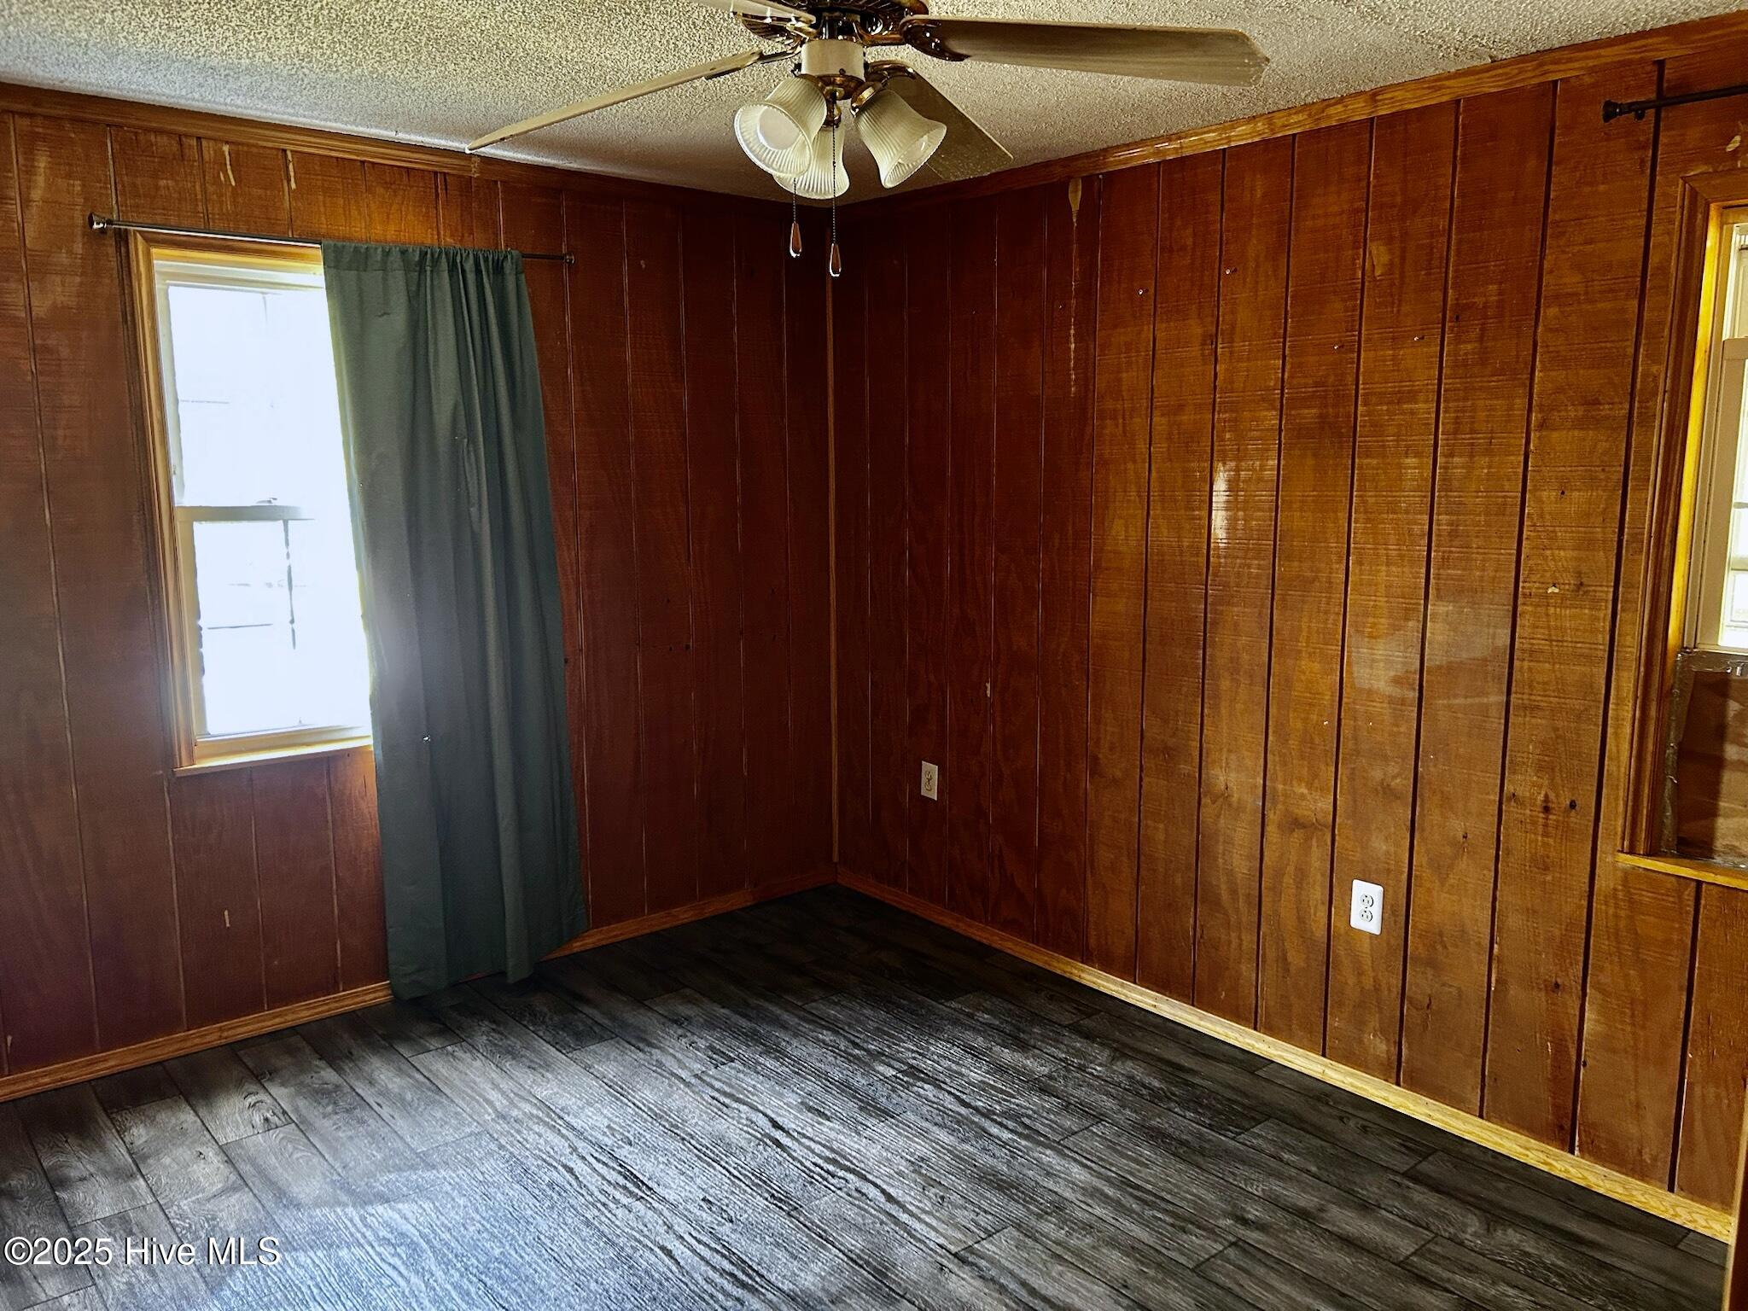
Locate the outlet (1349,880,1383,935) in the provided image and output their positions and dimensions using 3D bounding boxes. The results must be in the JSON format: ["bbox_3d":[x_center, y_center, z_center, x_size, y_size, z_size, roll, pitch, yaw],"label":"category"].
[{"bbox_3d":[1.210,0.622,3.232,0.010,0.124,0.080,-7,11,-39],"label":"outlet"}]

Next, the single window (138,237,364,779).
[{"bbox_3d":[-1.485,-0.411,3.624,0.900,1.355,0.100,-7,11,-39],"label":"single window"}]

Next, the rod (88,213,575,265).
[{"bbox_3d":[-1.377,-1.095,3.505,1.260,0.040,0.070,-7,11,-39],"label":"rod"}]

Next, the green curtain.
[{"bbox_3d":[-1.172,-0.080,3.822,0.660,2.130,0.120,-7,11,-39],"label":"green curtain"}]

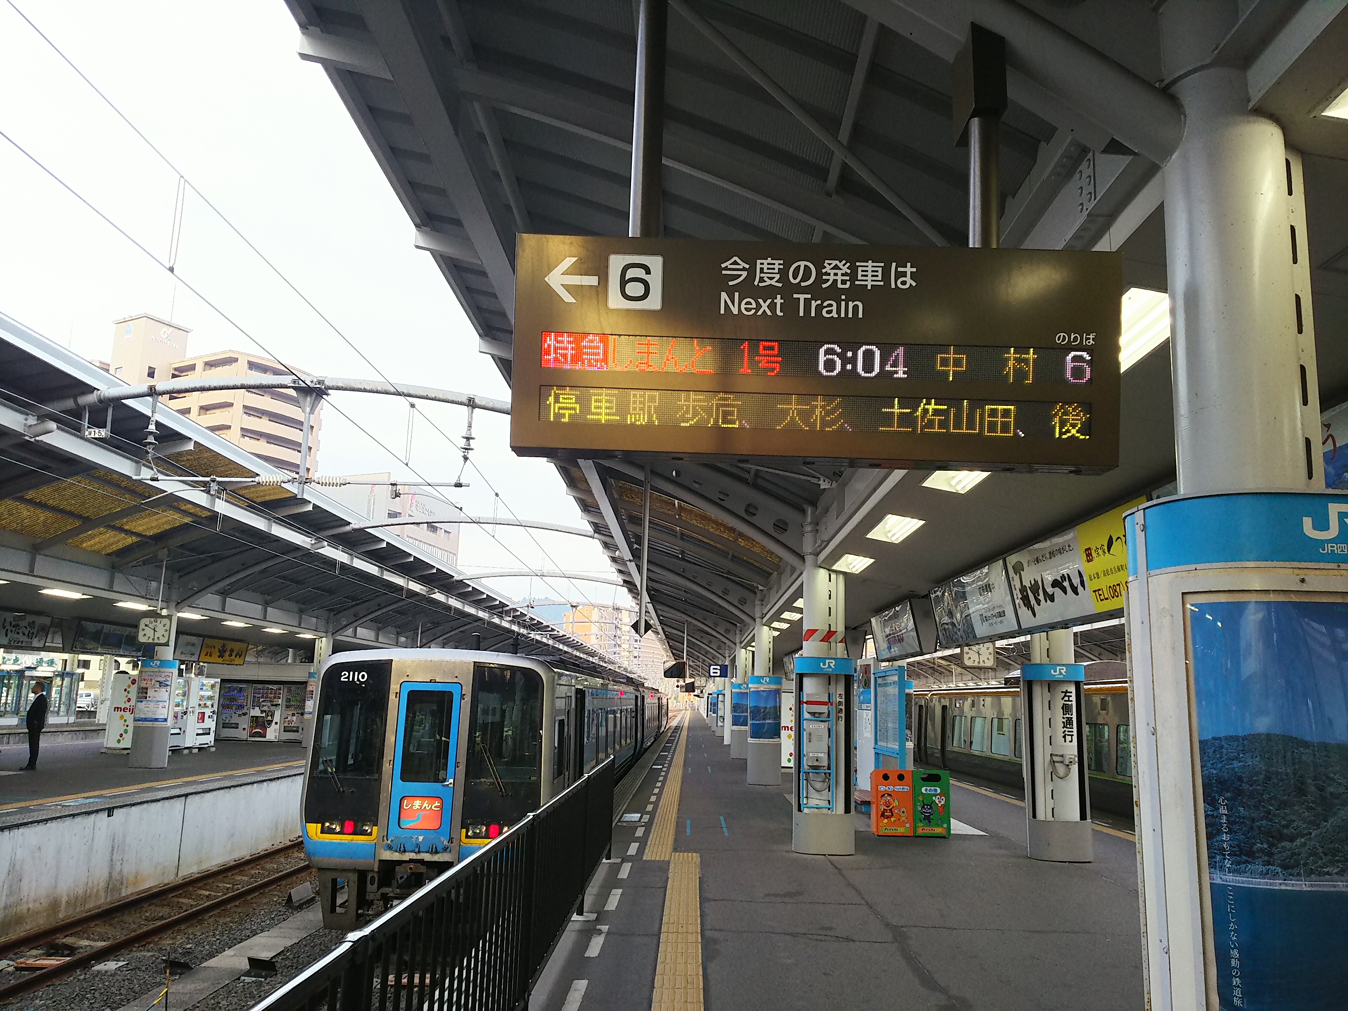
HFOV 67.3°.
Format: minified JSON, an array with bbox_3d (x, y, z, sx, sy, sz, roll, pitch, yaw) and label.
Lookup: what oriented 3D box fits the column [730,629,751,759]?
[{"bbox_3d":[2.203,5.956,31.916,0.740,3.940,0.570,2,-11,1],"label":"column"}]

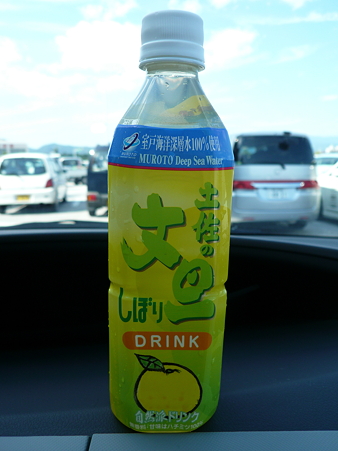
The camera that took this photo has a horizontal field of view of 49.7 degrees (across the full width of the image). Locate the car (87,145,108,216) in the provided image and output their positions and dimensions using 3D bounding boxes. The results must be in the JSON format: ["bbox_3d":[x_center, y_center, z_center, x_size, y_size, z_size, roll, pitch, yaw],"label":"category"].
[{"bbox_3d":[-1.393,-1.311,10.233,1.500,1.710,3.420,-1,11,-8],"label":"car"}]

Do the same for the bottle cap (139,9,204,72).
[{"bbox_3d":[0.002,-0.090,0.178,0.031,0.022,0.031,1,15,0],"label":"bottle cap"}]

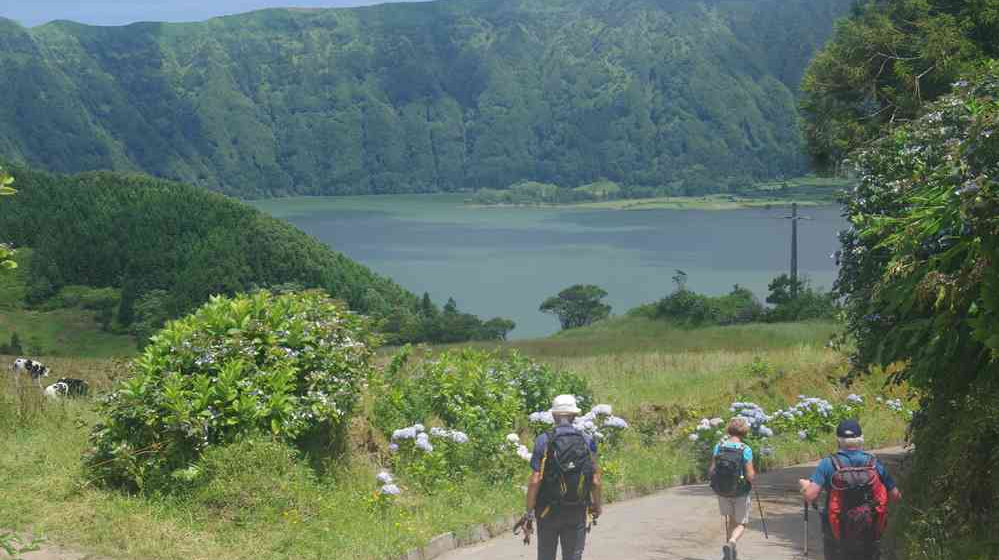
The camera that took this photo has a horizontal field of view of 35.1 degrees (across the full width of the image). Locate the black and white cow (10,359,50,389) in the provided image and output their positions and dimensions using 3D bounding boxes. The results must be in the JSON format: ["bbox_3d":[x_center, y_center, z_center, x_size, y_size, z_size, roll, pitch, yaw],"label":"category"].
[{"bbox_3d":[-21.647,4.362,73.000,2.150,1.400,0.680,-4,6,-38],"label":"black and white cow"}]

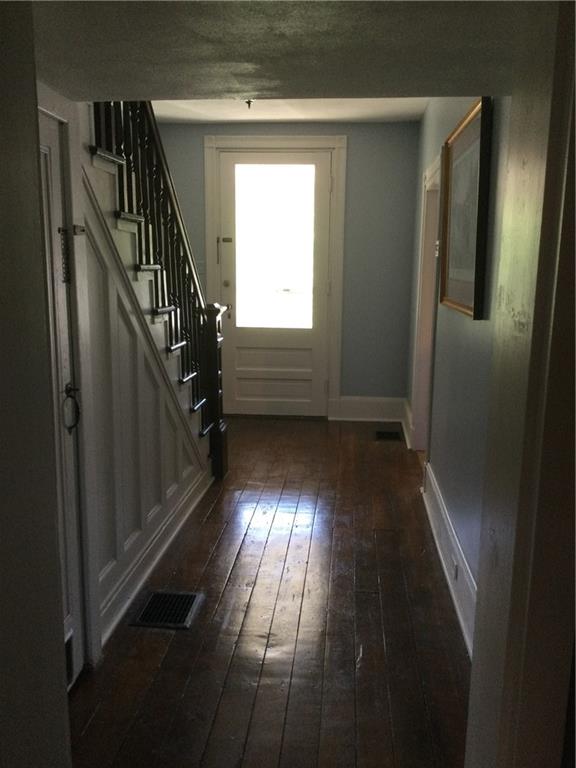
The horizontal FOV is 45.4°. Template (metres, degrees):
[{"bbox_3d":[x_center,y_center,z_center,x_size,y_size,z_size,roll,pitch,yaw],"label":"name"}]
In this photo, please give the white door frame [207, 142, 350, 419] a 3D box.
[{"bbox_3d":[-0.119,-0.896,6.043,1.199,2.434,0.141,2,10,5],"label":"white door frame"}]

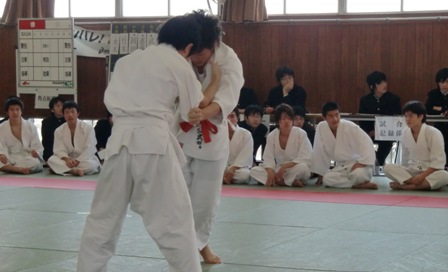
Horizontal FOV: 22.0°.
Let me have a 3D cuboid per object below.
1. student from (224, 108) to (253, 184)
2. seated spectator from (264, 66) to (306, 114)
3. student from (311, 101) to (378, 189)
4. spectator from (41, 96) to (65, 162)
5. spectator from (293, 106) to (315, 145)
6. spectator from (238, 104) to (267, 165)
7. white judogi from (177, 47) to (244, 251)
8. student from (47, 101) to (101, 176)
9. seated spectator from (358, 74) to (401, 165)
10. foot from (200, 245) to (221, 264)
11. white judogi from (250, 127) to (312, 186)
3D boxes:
[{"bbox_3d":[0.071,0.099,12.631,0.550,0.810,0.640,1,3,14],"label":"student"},{"bbox_3d":[0.784,-0.226,14.768,0.550,1.320,0.800,1,3,14],"label":"seated spectator"},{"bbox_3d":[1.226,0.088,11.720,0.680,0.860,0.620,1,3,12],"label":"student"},{"bbox_3d":[-2.112,-0.052,14.678,0.480,0.900,0.620,0,3,0],"label":"spectator"},{"bbox_3d":[0.888,0.054,13.200,0.540,0.790,0.580,1,3,10],"label":"spectator"},{"bbox_3d":[0.309,0.034,13.450,0.560,0.800,0.580,1,3,7],"label":"spectator"},{"bbox_3d":[-0.104,0.071,6.850,0.500,1.260,0.600,1,3,13],"label":"white judogi"},{"bbox_3d":[-1.712,0.015,13.130,0.620,0.840,0.620,0,3,-7],"label":"student"},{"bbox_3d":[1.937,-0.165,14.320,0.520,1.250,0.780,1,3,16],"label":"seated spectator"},{"bbox_3d":[-0.084,0.686,6.770,0.100,0.100,0.230,-1,3,-20],"label":"foot"},{"bbox_3d":[0.621,0.212,12.415,0.650,0.610,0.580,1,3,13],"label":"white judogi"}]

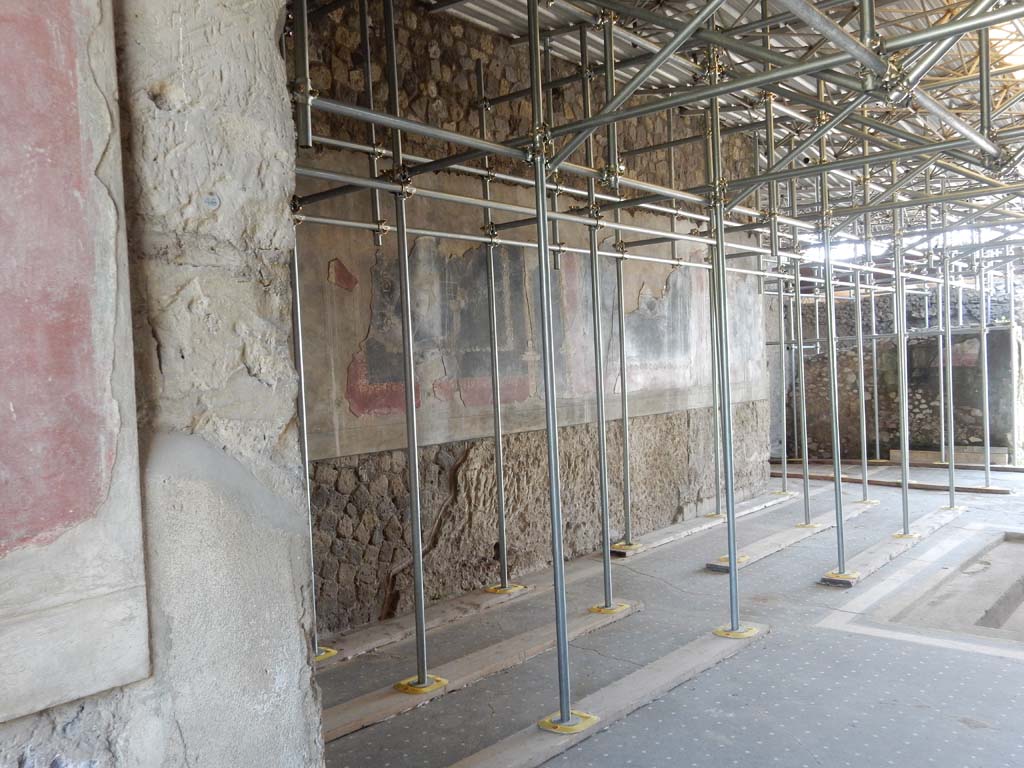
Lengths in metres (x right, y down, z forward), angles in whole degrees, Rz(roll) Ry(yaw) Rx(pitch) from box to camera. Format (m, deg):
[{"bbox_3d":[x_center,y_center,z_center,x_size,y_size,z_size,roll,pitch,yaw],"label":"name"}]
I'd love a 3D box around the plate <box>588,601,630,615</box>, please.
[{"bbox_3d":[0.652,1.501,5.923,0.230,0.030,0.230,-1,1,40],"label":"plate"}]

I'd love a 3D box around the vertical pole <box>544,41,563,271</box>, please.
[{"bbox_3d":[0.323,-1.823,7.074,0.050,1.819,0.050,-2,1,40],"label":"vertical pole"}]

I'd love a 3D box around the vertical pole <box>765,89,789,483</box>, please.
[{"bbox_3d":[3.071,-1.043,10.272,0.050,4.638,0.050,-2,1,40],"label":"vertical pole"}]

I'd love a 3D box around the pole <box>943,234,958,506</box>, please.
[{"bbox_3d":[4.657,-0.109,9.461,0.055,2.897,0.055,-1,2,41],"label":"pole"}]

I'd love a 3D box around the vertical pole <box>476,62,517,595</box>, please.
[{"bbox_3d":[-0.149,-0.434,6.919,0.055,4.131,0.055,-1,2,41],"label":"vertical pole"}]

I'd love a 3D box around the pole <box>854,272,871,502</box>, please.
[{"bbox_3d":[4.004,0.041,10.168,0.055,2.633,0.055,-1,2,41],"label":"pole"}]

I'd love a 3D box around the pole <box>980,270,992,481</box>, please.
[{"bbox_3d":[5.716,-0.087,10.726,0.055,2.686,0.055,-1,2,41],"label":"pole"}]

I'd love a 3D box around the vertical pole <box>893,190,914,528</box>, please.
[{"bbox_3d":[3.612,-0.153,8.235,0.055,3.143,0.055,-1,2,41],"label":"vertical pole"}]

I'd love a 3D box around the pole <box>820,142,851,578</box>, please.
[{"bbox_3d":[2.396,-0.176,6.634,0.050,3.232,0.050,-2,1,40],"label":"pole"}]

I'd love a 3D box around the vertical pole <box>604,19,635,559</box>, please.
[{"bbox_3d":[0.999,-0.922,8.300,0.055,4.950,0.055,-1,2,41],"label":"vertical pole"}]

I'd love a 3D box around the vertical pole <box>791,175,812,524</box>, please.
[{"bbox_3d":[2.747,-0.313,8.445,0.050,3.332,0.050,-2,1,40],"label":"vertical pole"}]

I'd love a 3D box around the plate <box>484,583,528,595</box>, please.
[{"bbox_3d":[-0.051,1.601,6.921,0.235,0.025,0.235,-1,2,41],"label":"plate"}]

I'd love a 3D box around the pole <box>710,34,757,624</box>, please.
[{"bbox_3d":[1.263,-0.260,5.292,0.050,3.495,0.050,-2,1,40],"label":"pole"}]

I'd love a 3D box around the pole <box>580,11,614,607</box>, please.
[{"bbox_3d":[0.551,-0.435,5.878,0.050,3.868,0.050,-2,1,40],"label":"pole"}]

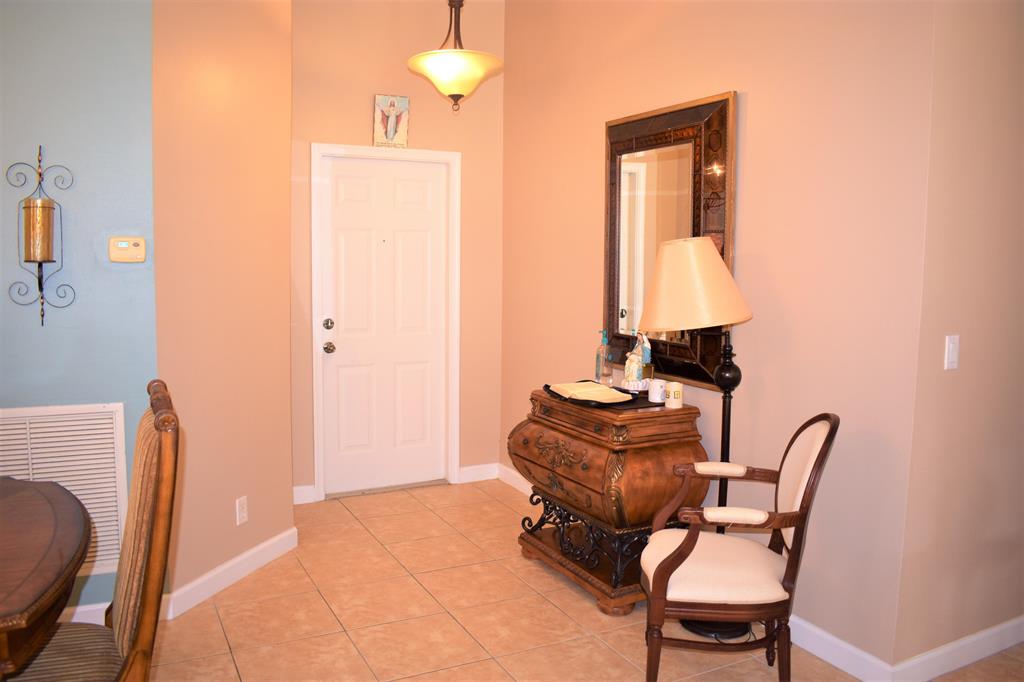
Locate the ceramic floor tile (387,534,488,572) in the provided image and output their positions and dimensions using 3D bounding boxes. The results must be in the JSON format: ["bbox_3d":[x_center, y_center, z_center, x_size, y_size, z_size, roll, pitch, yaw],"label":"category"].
[{"bbox_3d":[-0.375,1.075,3.887,0.427,0.010,0.427,-1,6,-27],"label":"ceramic floor tile"}]

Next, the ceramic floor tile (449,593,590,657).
[{"bbox_3d":[0.036,1.126,3.040,0.427,0.013,0.427,-2,6,-27],"label":"ceramic floor tile"}]

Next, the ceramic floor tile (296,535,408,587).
[{"bbox_3d":[-0.743,1.065,3.614,0.428,0.013,0.428,-2,6,-27],"label":"ceramic floor tile"}]

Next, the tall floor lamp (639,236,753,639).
[{"bbox_3d":[0.717,0.356,3.002,0.490,1.540,0.440,-2,6,-27],"label":"tall floor lamp"}]

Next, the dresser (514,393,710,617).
[{"bbox_3d":[0.437,0.700,3.595,0.566,0.823,0.834,-1,6,-27],"label":"dresser"}]

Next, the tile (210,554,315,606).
[{"bbox_3d":[-1.142,1.093,3.490,0.427,0.010,0.427,-1,6,-27],"label":"tile"}]

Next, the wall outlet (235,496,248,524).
[{"bbox_3d":[-1.214,0.768,3.469,0.010,0.115,0.071,3,5,18],"label":"wall outlet"}]

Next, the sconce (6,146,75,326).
[{"bbox_3d":[-1.665,-0.366,2.716,0.192,0.617,0.110,-1,6,-27],"label":"sconce"}]

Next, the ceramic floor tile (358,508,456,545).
[{"bbox_3d":[-0.573,1.037,4.269,0.427,0.010,0.427,-1,6,-27],"label":"ceramic floor tile"}]

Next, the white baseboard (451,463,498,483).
[{"bbox_3d":[-0.218,0.882,5.117,0.288,0.112,0.015,-2,6,-28],"label":"white baseboard"}]

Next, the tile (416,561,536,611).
[{"bbox_3d":[-0.176,1.113,3.505,0.427,0.010,0.427,-1,6,-27],"label":"tile"}]

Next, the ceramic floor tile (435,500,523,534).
[{"bbox_3d":[-0.187,1.008,4.393,0.428,0.013,0.428,-2,6,-27],"label":"ceramic floor tile"}]

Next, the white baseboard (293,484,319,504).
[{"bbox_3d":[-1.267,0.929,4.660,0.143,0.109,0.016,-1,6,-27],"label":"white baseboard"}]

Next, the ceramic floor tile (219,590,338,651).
[{"bbox_3d":[-0.943,1.131,3.108,0.427,0.010,0.427,-1,6,-27],"label":"ceramic floor tile"}]

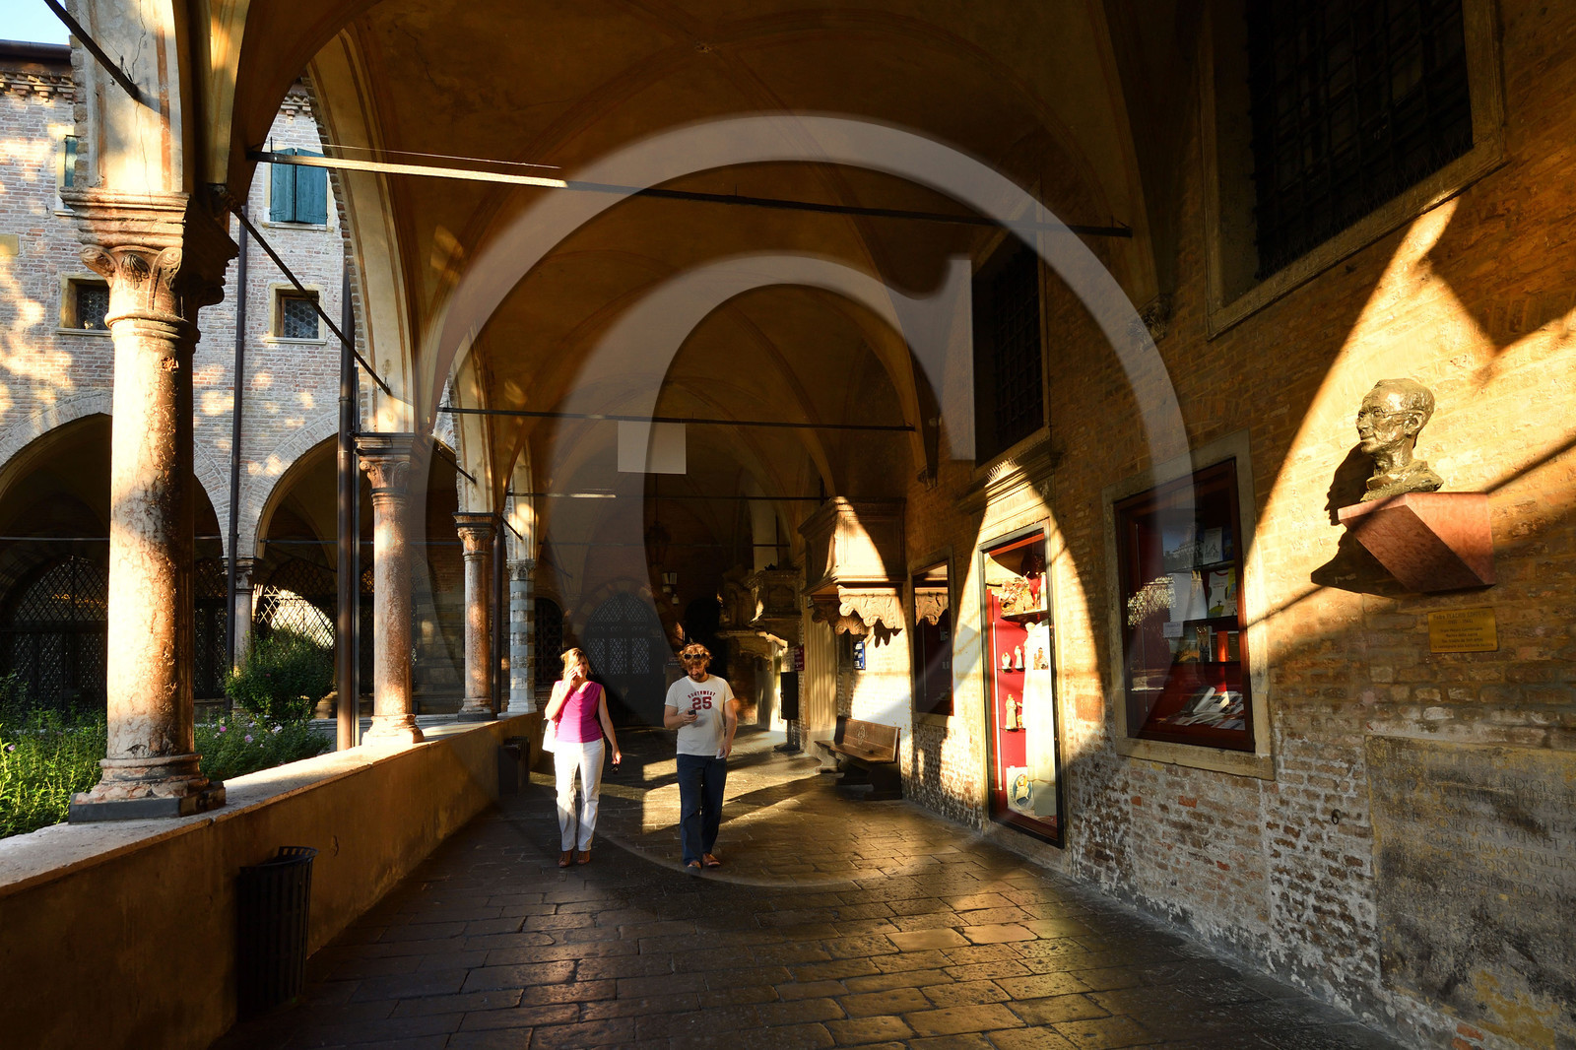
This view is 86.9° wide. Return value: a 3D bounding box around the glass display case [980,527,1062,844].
[{"bbox_3d":[1.990,1.345,7.200,0.220,2.530,1.270,0,-6,-9],"label":"glass display case"}]

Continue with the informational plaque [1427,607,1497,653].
[{"bbox_3d":[2.441,0.385,3.019,0.012,0.150,0.240,0,-6,-11],"label":"informational plaque"}]

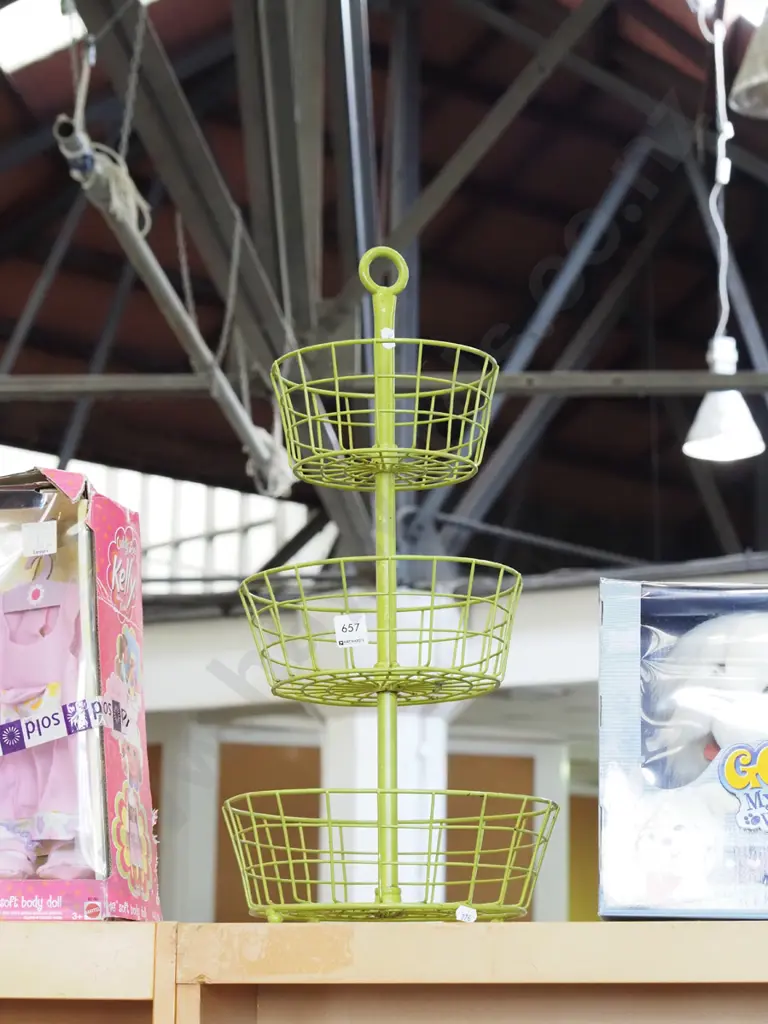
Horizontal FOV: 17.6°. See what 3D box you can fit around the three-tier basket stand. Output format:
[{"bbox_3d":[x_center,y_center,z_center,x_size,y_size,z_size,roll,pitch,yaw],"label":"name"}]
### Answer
[{"bbox_3d":[0.002,0.057,2.248,0.299,0.620,0.299,0,-12,0],"label":"three-tier basket stand"}]

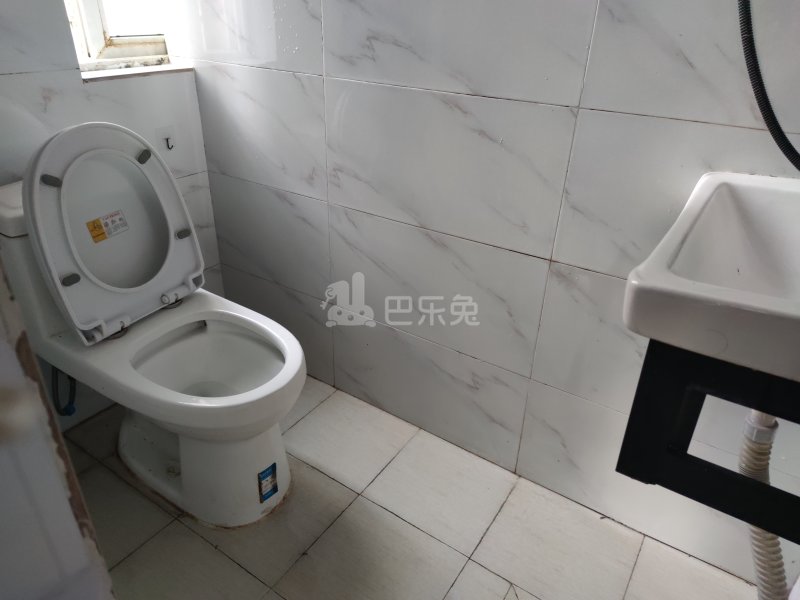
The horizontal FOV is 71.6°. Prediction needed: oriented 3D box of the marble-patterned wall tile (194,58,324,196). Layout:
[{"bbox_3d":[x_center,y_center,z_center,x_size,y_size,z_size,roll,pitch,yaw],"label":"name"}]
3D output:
[{"bbox_3d":[-0.369,-0.453,1.475,0.462,0.304,0.012,19,33,28],"label":"marble-patterned wall tile"}]

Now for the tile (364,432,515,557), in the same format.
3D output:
[{"bbox_3d":[0.107,0.469,1.396,0.304,0.012,0.293,19,33,28],"label":"tile"}]

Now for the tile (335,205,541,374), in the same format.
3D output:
[{"bbox_3d":[0.063,-0.036,1.362,0.599,0.300,0.012,19,33,28],"label":"tile"}]

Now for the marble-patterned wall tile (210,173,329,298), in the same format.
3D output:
[{"bbox_3d":[-0.378,-0.189,1.615,0.461,0.300,0.012,19,33,28],"label":"marble-patterned wall tile"}]

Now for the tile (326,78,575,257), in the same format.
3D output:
[{"bbox_3d":[0.073,-0.302,1.223,0.600,0.304,0.012,19,33,28],"label":"tile"}]

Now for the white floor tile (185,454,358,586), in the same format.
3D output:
[{"bbox_3d":[-0.309,0.496,1.322,0.304,0.012,0.298,19,33,28],"label":"white floor tile"}]

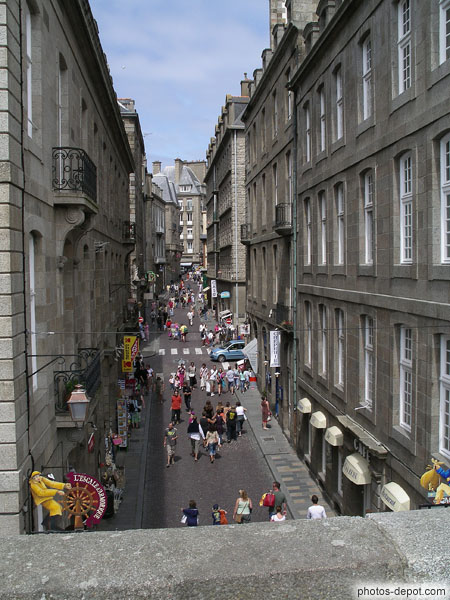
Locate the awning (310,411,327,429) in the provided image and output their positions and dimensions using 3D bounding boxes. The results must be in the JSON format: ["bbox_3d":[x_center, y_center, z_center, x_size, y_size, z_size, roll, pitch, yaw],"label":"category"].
[{"bbox_3d":[3.542,4.521,24.190,0.330,0.410,1.020,-1,3,-5],"label":"awning"}]

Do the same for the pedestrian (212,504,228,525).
[{"bbox_3d":[-0.235,6.882,19.908,0.400,1.080,0.320,0,3,0],"label":"pedestrian"}]

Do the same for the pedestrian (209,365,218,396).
[{"bbox_3d":[-0.705,4.818,38.071,0.540,1.780,0.420,-1,3,-9],"label":"pedestrian"}]

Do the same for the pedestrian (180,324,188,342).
[{"bbox_3d":[-3.713,3.020,58.571,0.520,1.630,0.450,-1,3,-5],"label":"pedestrian"}]

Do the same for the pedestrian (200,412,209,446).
[{"bbox_3d":[-0.958,5.913,29.446,0.550,1.720,0.420,0,3,3],"label":"pedestrian"}]

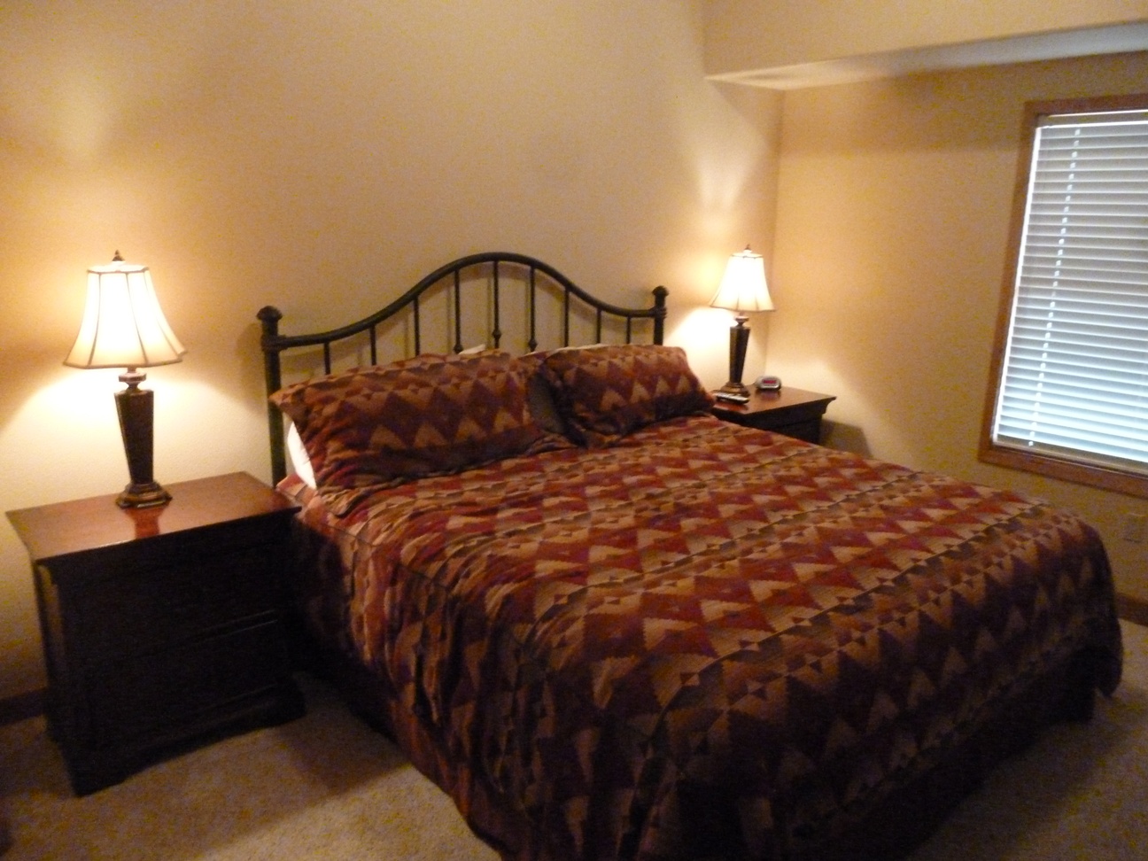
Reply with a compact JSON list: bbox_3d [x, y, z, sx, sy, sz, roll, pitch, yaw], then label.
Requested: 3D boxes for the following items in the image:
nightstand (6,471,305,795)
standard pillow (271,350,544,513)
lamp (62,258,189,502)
[{"bbox_3d":[-1.270,0.587,2.599,0.699,0.714,0.499,-11,18,-39],"label":"nightstand"},{"bbox_3d":[-0.533,-0.034,3.022,0.970,0.470,0.190,-11,-13,-39],"label":"standard pillow"},{"bbox_3d":[-1.348,-0.154,2.526,0.355,0.757,0.355,-11,18,-39],"label":"lamp"}]

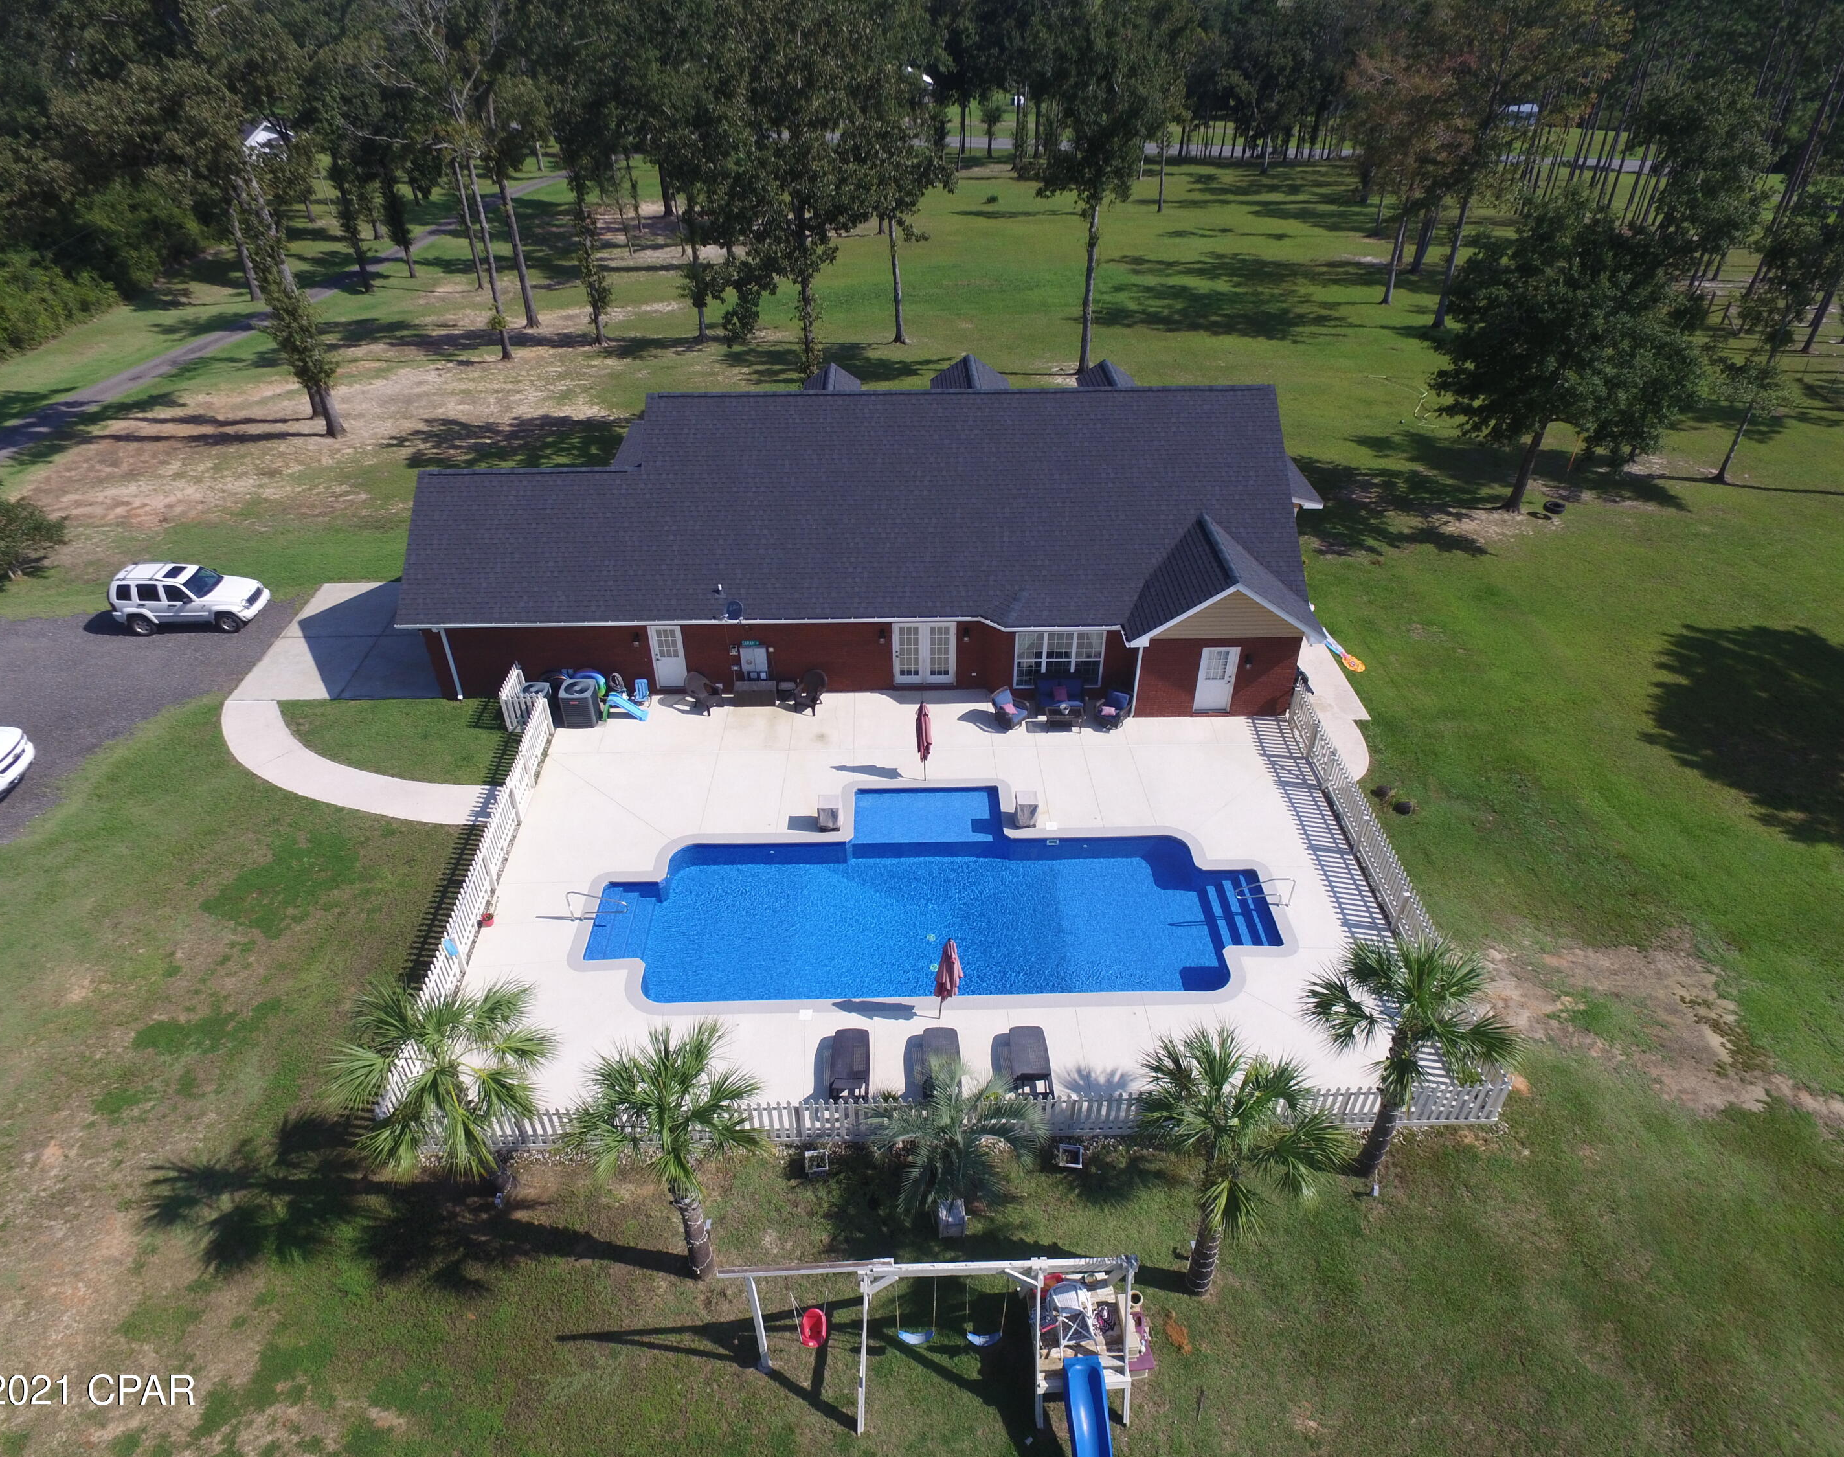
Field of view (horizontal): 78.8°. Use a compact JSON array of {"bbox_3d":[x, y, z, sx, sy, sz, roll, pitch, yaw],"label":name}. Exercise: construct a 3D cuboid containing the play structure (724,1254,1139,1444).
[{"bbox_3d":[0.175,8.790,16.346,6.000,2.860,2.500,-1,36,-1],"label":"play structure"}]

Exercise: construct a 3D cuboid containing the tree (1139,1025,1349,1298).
[{"bbox_3d":[4.408,6.996,16.725,3.000,5.300,3.000,-1,36,-1],"label":"tree"}]

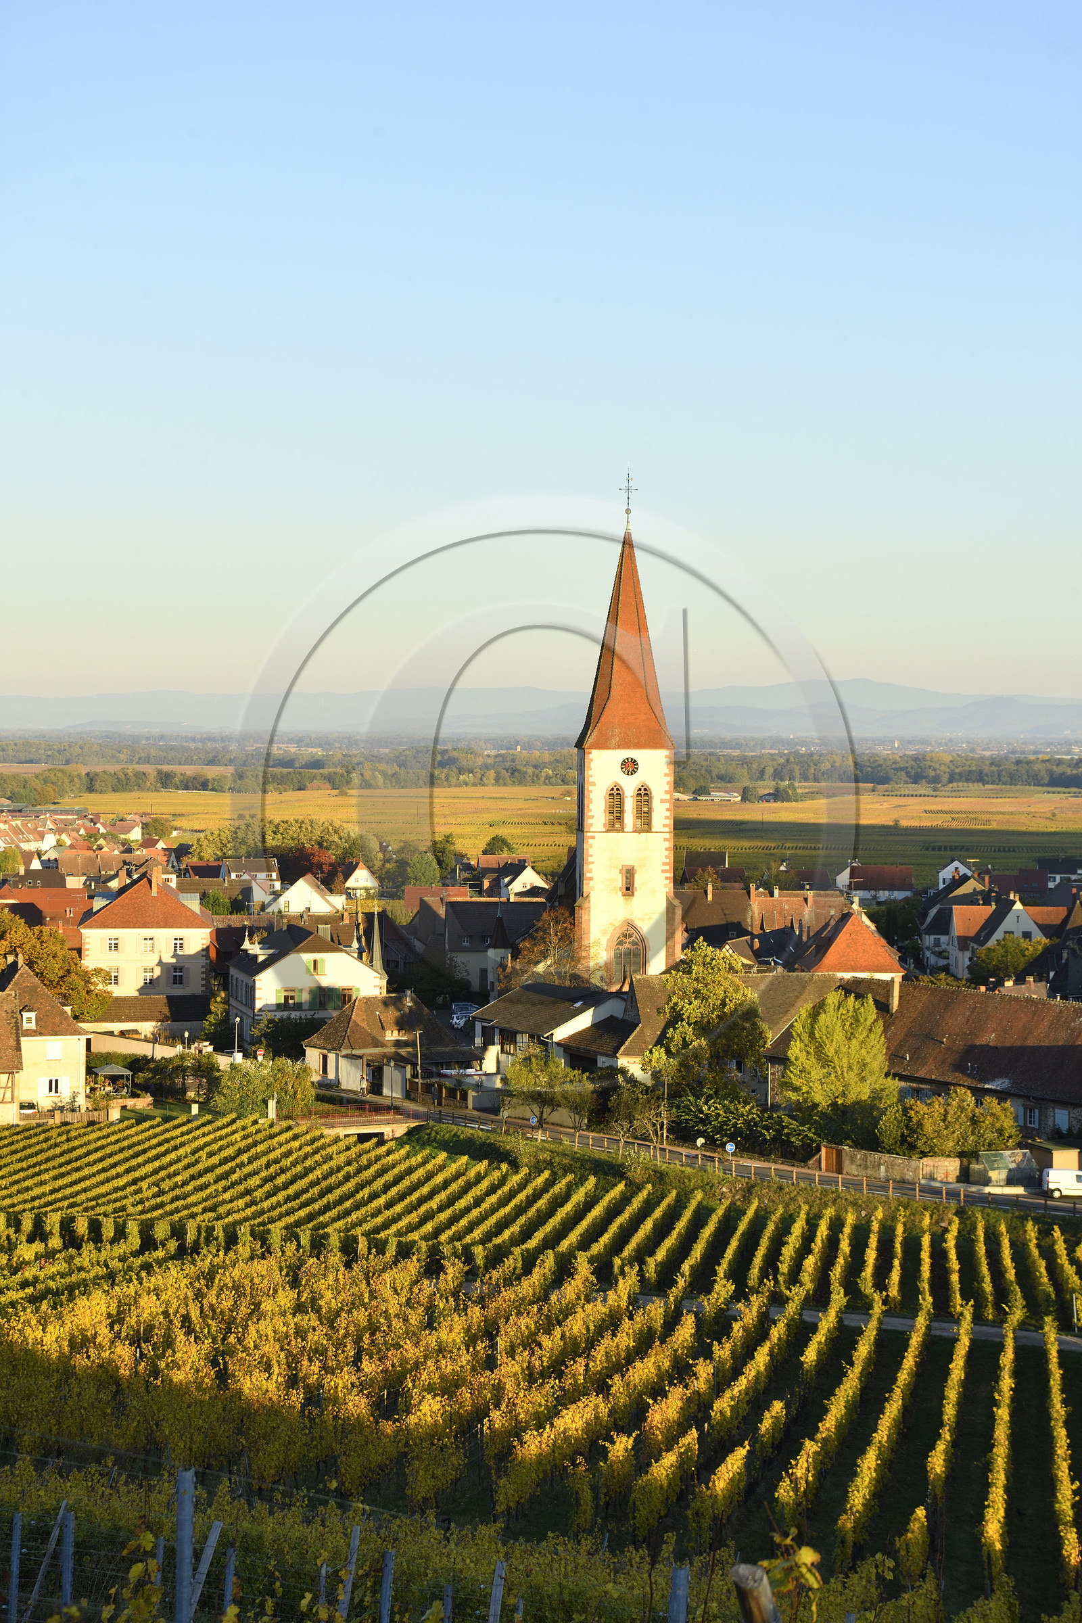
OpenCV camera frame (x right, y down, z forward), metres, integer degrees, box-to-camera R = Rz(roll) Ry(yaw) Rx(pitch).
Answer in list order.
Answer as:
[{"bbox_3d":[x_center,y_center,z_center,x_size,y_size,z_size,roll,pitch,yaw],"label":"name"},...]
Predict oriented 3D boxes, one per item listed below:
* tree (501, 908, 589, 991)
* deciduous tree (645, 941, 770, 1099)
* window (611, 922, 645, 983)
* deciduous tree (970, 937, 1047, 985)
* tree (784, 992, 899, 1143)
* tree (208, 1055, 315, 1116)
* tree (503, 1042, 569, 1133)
[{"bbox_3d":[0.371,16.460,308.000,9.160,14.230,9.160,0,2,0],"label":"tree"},{"bbox_3d":[13.171,17.248,254.000,10.210,14.190,9.500,0,2,0],"label":"deciduous tree"},{"bbox_3d":[9.153,15.050,330.000,3.850,6.800,0.500,0,2,-3],"label":"window"},{"bbox_3d":[55.473,18.308,375.000,9.400,7.000,8.500,0,2,0],"label":"deciduous tree"},{"bbox_3d":[20.927,18.019,222.000,8.120,11.150,8.120,0,2,0],"label":"tree"},{"bbox_3d":[-22.336,22.024,252.000,8.500,5.000,6.500,0,2,0],"label":"tree"},{"bbox_3d":[-0.374,23.514,266.000,5.670,8.230,5.670,0,2,0],"label":"tree"}]

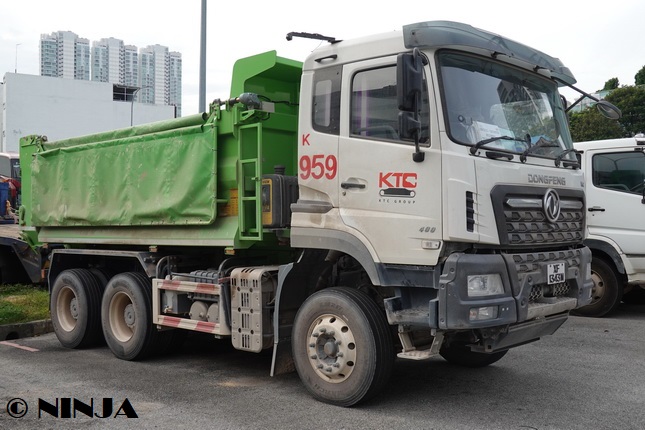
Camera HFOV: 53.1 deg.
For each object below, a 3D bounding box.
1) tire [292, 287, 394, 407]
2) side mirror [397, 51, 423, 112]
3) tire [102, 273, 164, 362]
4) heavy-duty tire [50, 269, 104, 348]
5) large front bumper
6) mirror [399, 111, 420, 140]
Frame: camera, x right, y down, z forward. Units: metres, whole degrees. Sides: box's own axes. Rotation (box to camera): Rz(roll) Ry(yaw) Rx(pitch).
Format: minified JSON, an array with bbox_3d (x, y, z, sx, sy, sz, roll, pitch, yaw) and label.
[{"bbox_3d":[0.169,1.186,5.794,1.050,1.050,0.290,-2,-2,44],"label":"tire"},{"bbox_3d":[0.667,-1.013,4.929,0.200,0.440,0.110,1,-2,-39],"label":"side mirror"},{"bbox_3d":[-2.338,1.250,7.939,1.050,1.050,0.290,-1,-2,41],"label":"tire"},{"bbox_3d":[-3.363,1.277,8.831,1.050,1.050,0.290,-1,-2,41],"label":"heavy-duty tire"},{"bbox_3d":[1.859,0.599,5.730,0.470,0.585,2.460,-1,-2,41],"label":"large front bumper"},{"bbox_3d":[0.666,-0.681,4.921,0.190,0.215,0.110,1,-2,-39],"label":"mirror"}]

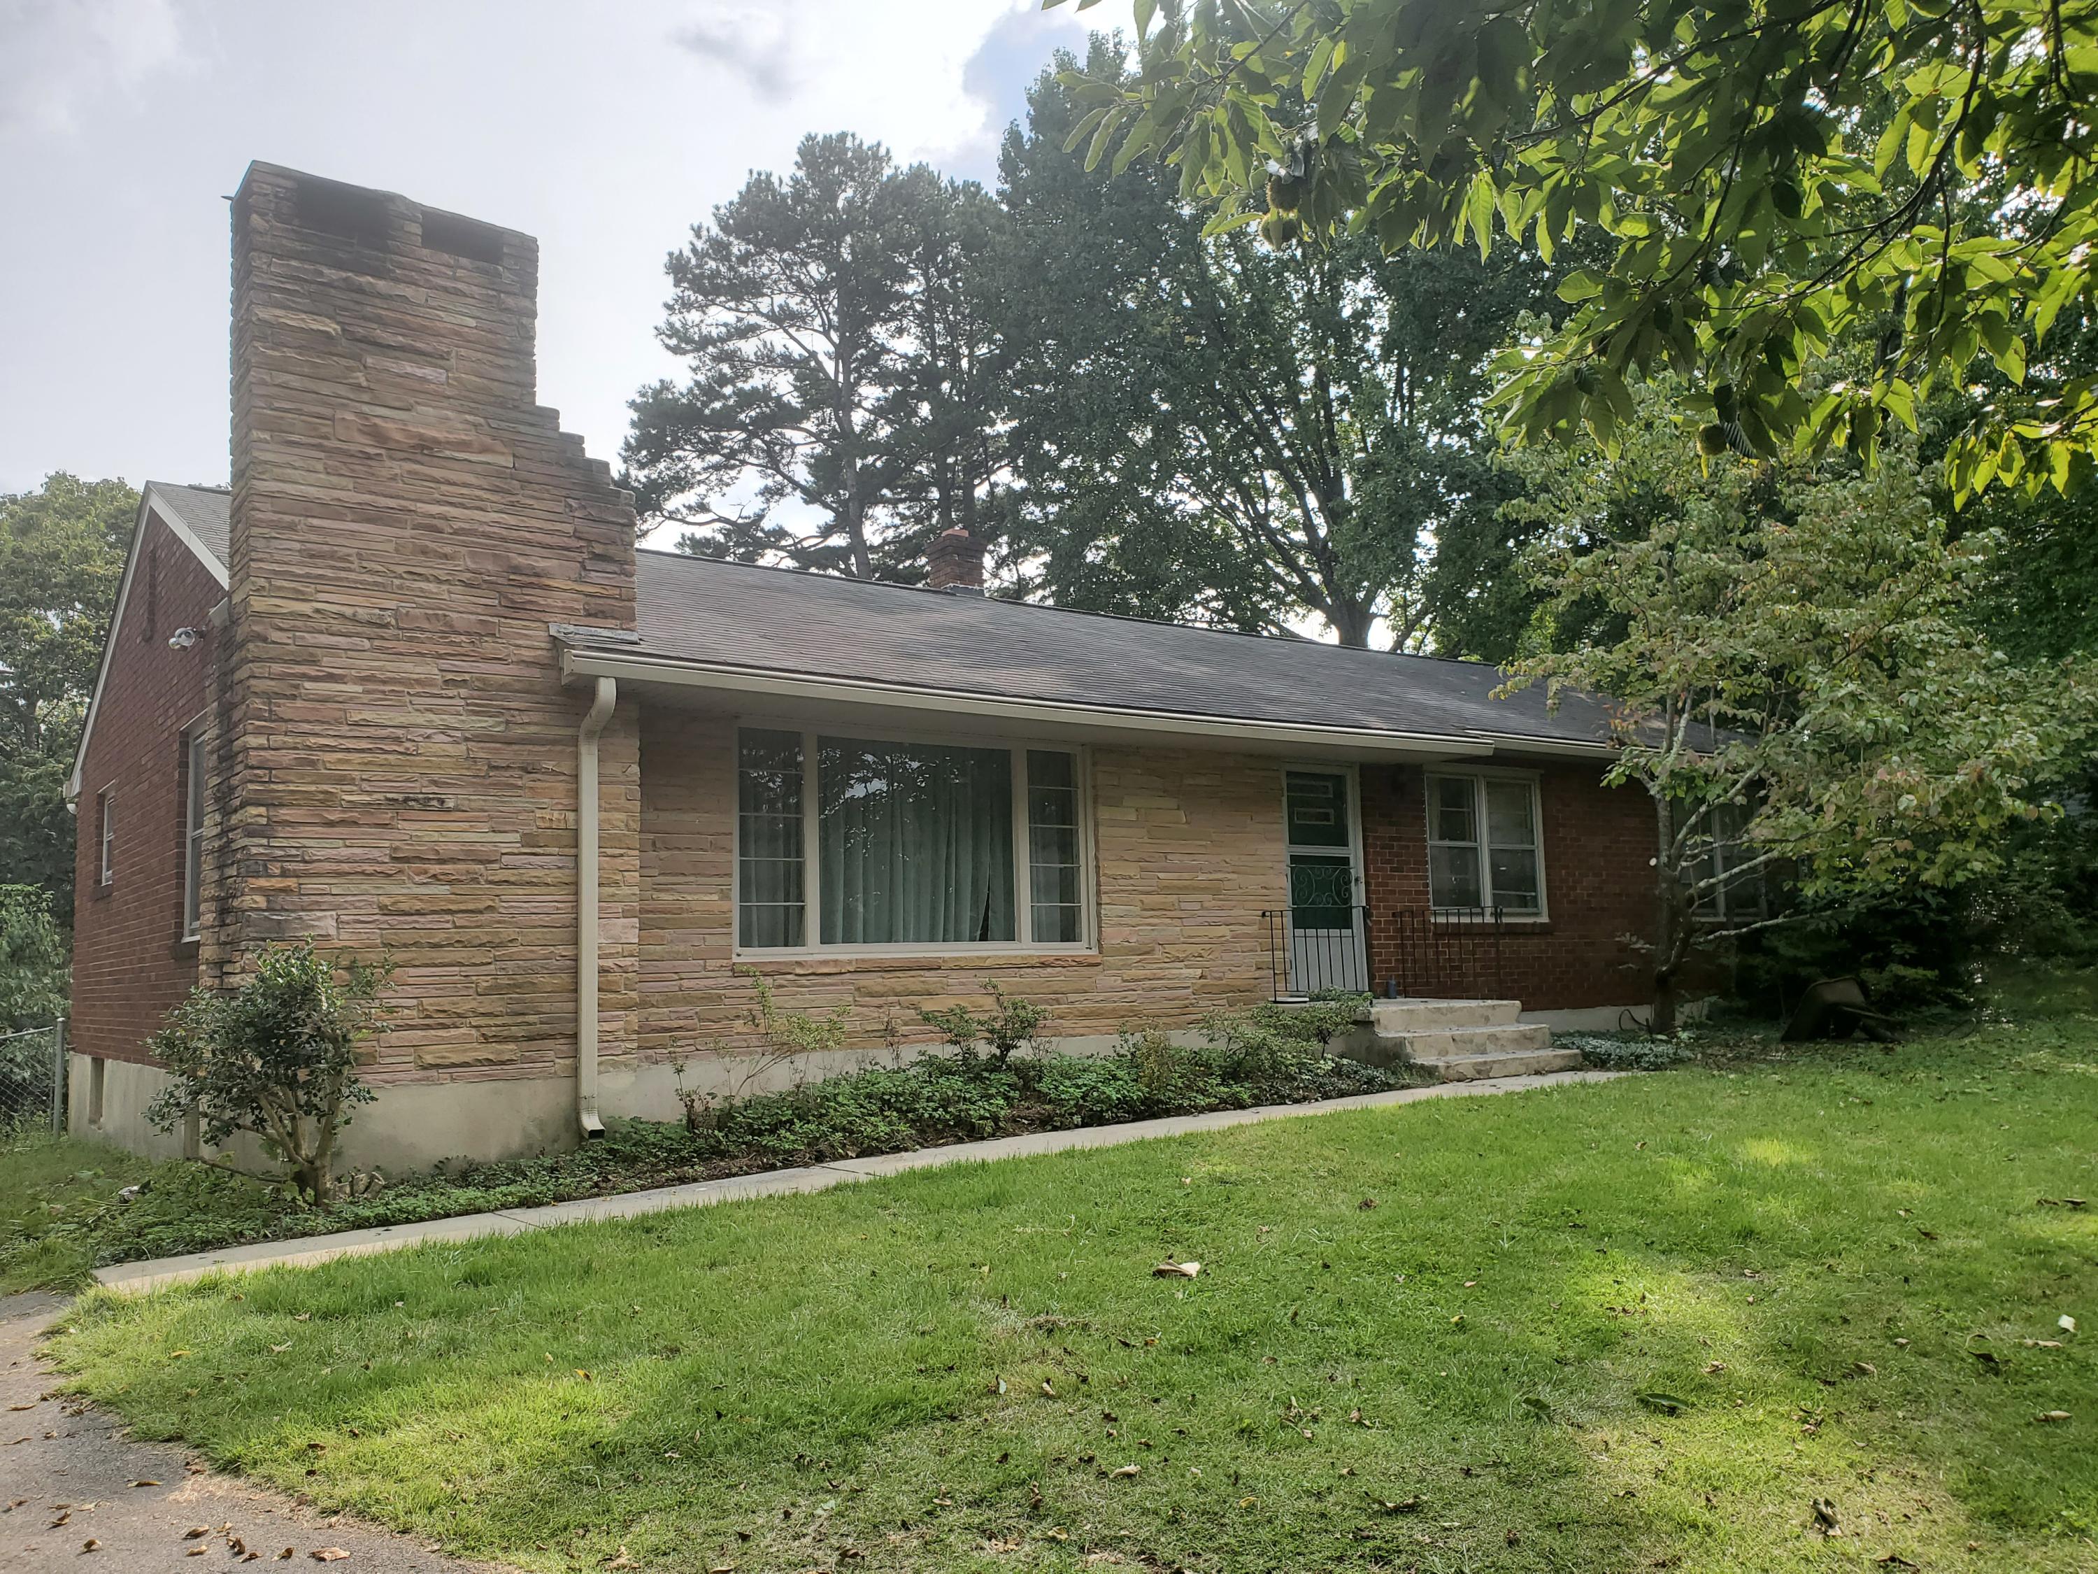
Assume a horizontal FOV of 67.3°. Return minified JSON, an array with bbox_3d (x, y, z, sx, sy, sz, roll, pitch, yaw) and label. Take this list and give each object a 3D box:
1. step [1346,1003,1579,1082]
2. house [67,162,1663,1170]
[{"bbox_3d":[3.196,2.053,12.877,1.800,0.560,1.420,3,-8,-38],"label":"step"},{"bbox_3d":[-0.028,0.189,16.368,16.672,5.567,9.073,3,-8,-37],"label":"house"}]

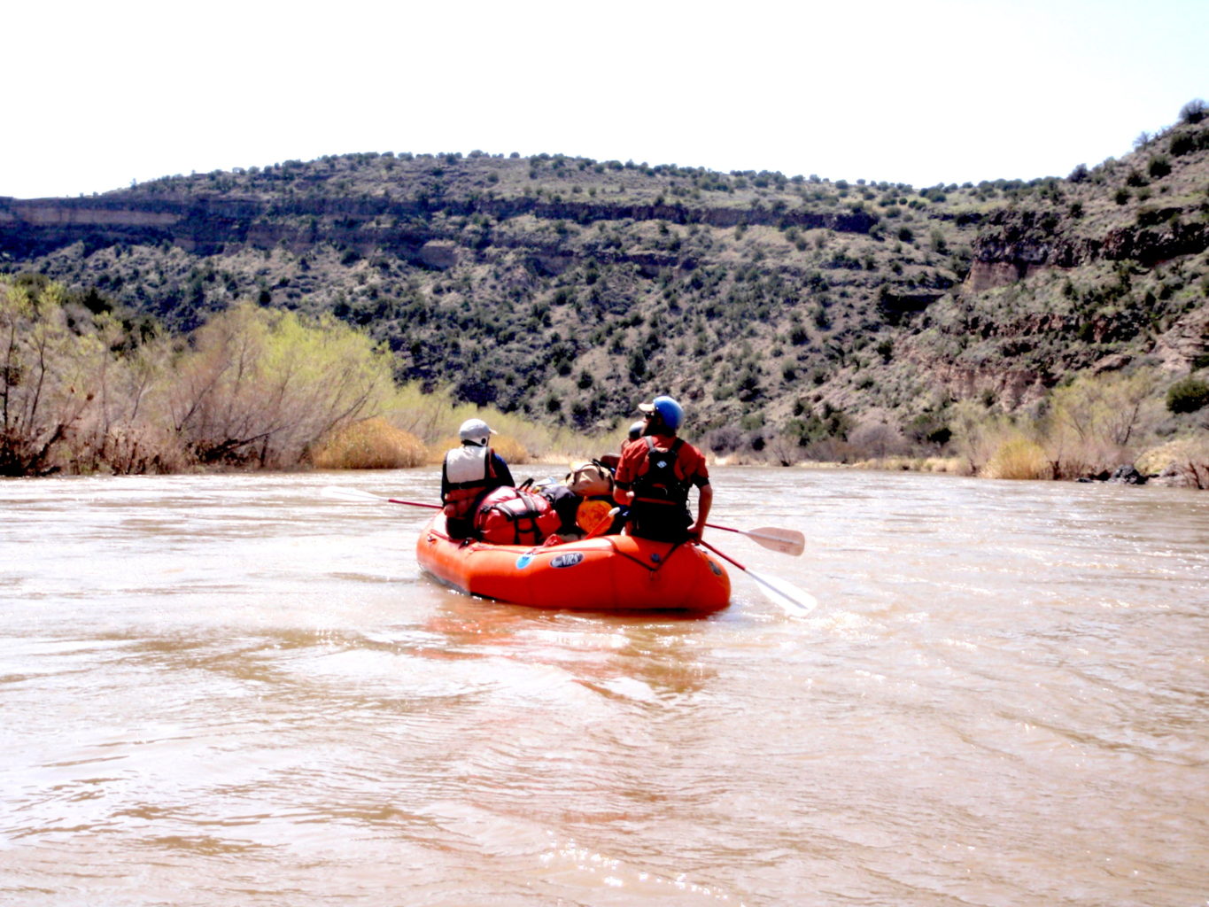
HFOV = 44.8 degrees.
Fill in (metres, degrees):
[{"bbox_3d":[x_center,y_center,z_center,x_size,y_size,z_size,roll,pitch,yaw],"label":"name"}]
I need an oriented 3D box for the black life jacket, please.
[{"bbox_3d":[0.365,0.124,9.600,0.390,0.470,0.300,0,0,-6],"label":"black life jacket"}]

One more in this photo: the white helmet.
[{"bbox_3d":[-0.963,-0.166,11.000,0.215,0.210,0.270,0,0,42],"label":"white helmet"}]

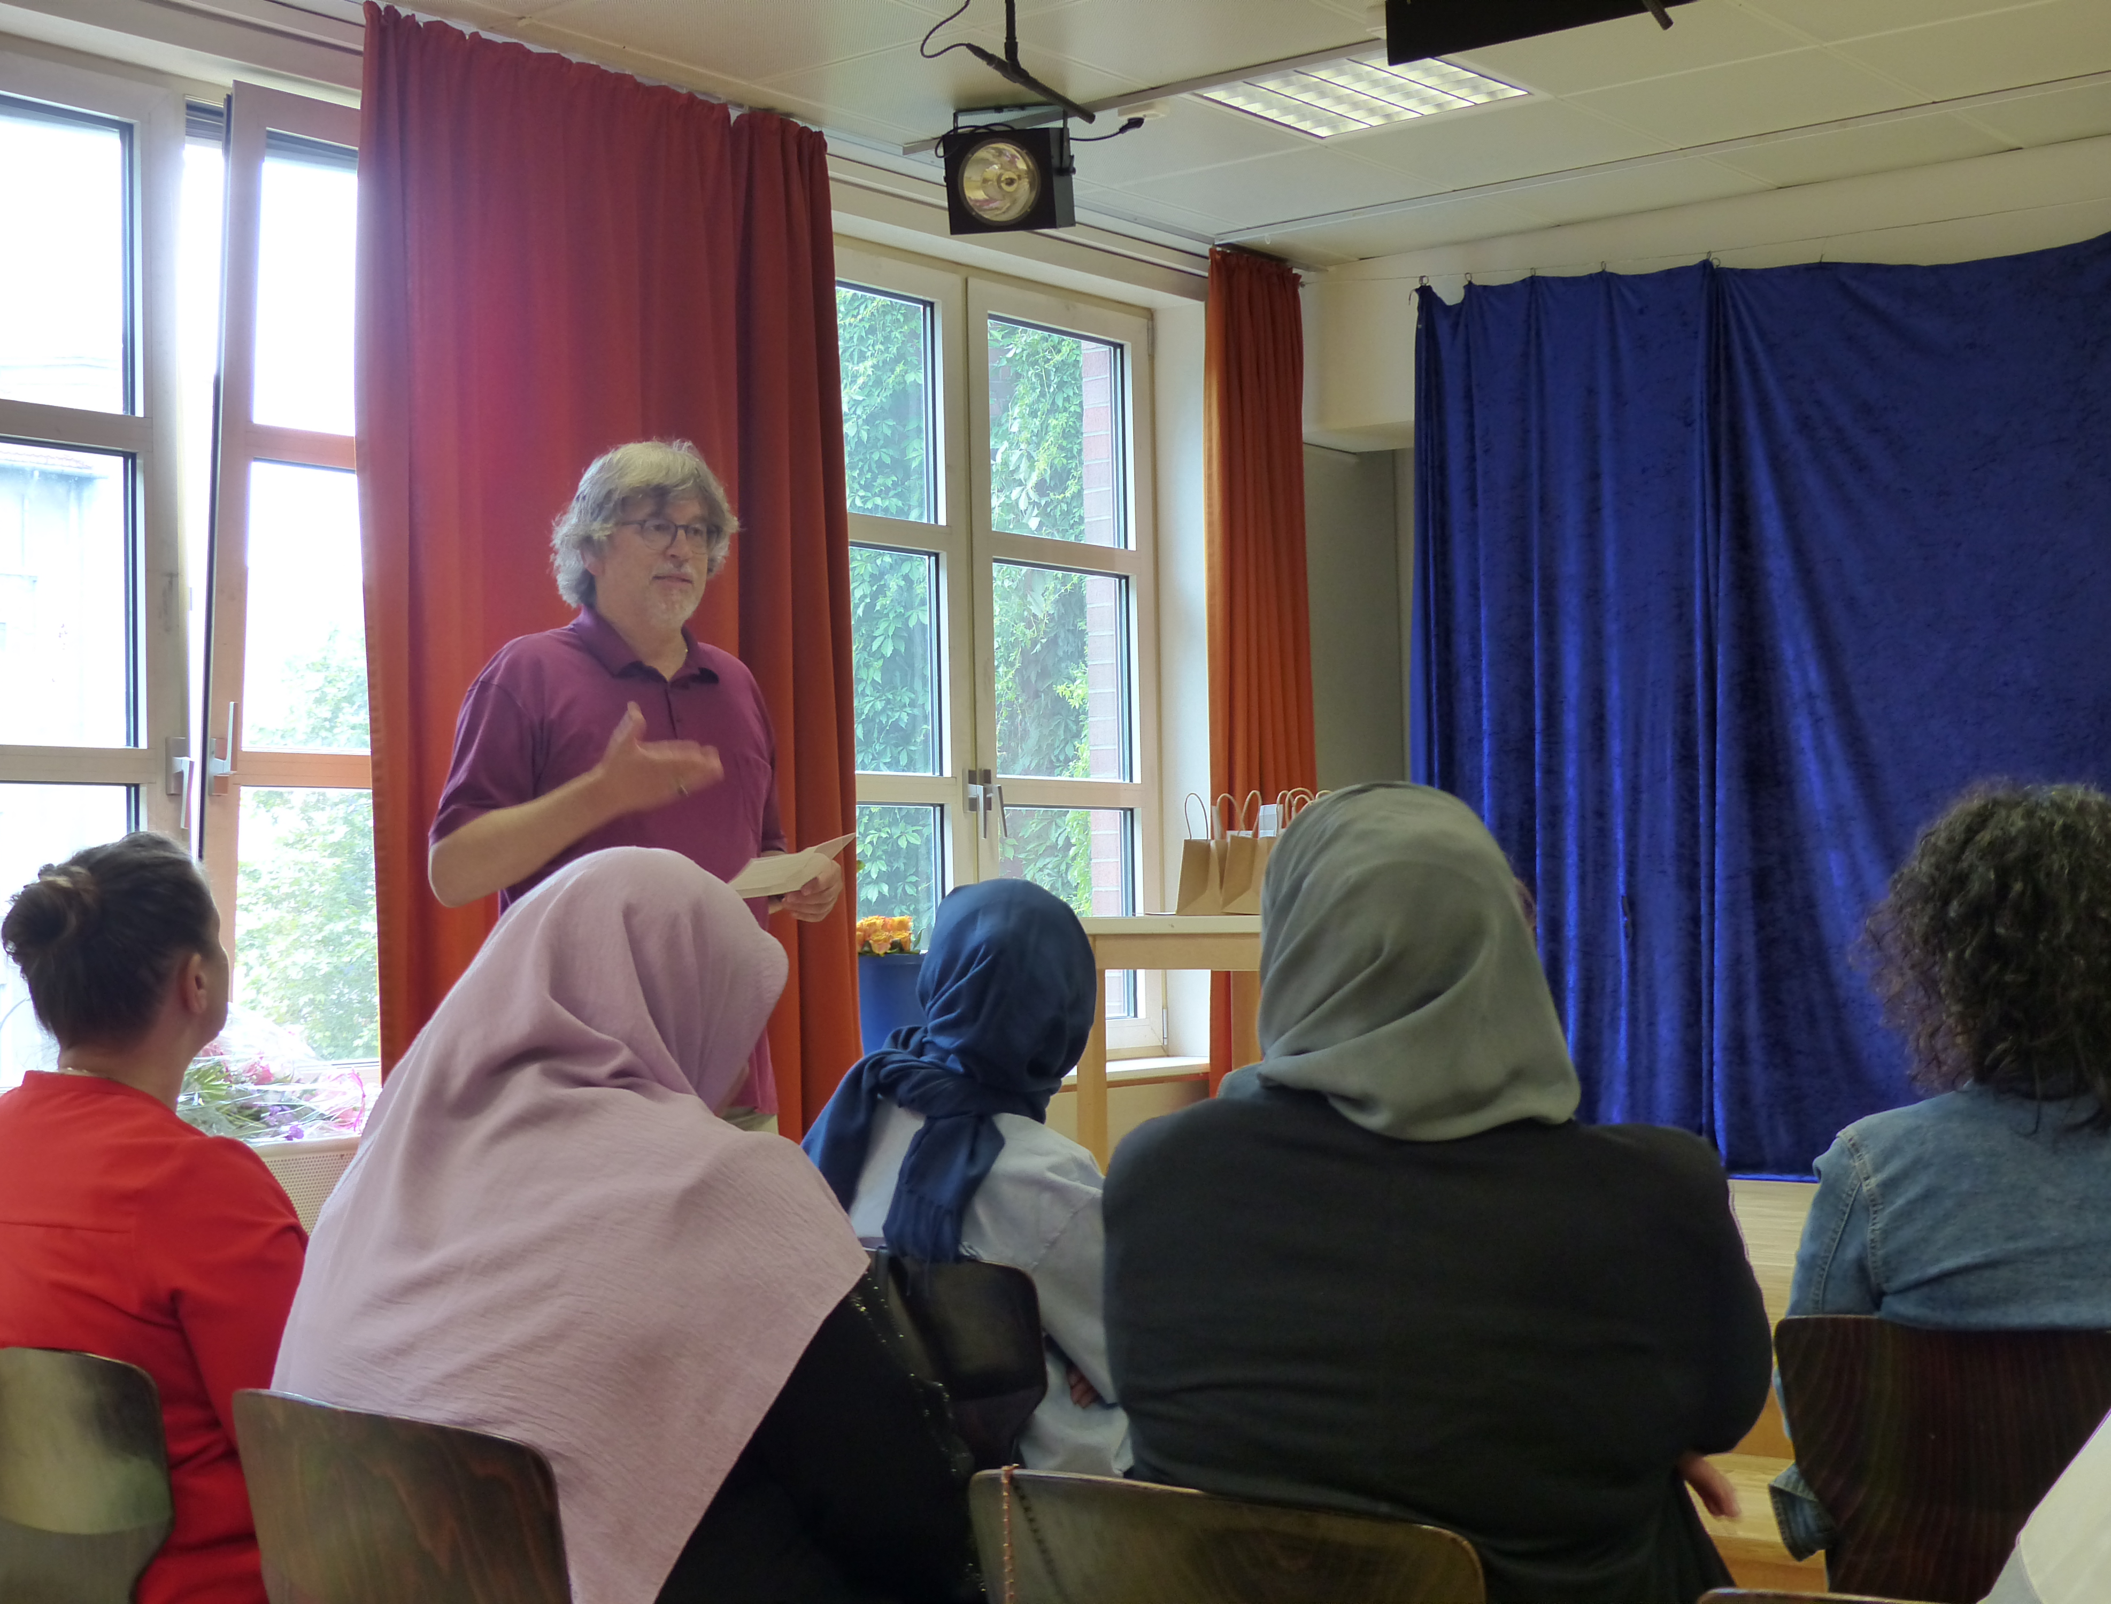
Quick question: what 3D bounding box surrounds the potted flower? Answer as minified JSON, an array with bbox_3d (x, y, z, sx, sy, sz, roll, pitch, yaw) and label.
[{"bbox_3d":[-0.405,0.491,7.439,0.230,0.430,0.230,-1,-2,0],"label":"potted flower"}]

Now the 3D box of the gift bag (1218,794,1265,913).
[{"bbox_3d":[0.462,0.113,6.693,0.115,0.274,0.165,-3,-3,39],"label":"gift bag"}]

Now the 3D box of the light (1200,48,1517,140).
[{"bbox_3d":[0.690,-1.597,6.789,0.610,0.070,0.600,-3,-3,39],"label":"light"}]

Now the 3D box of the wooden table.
[{"bbox_3d":[0.547,0.622,6.919,0.770,0.730,0.700,-3,-3,39],"label":"wooden table"}]

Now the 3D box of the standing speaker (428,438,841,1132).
[{"bbox_3d":[-0.534,0.432,3.940,0.580,1.800,0.460,1,-3,-42],"label":"standing speaker"}]

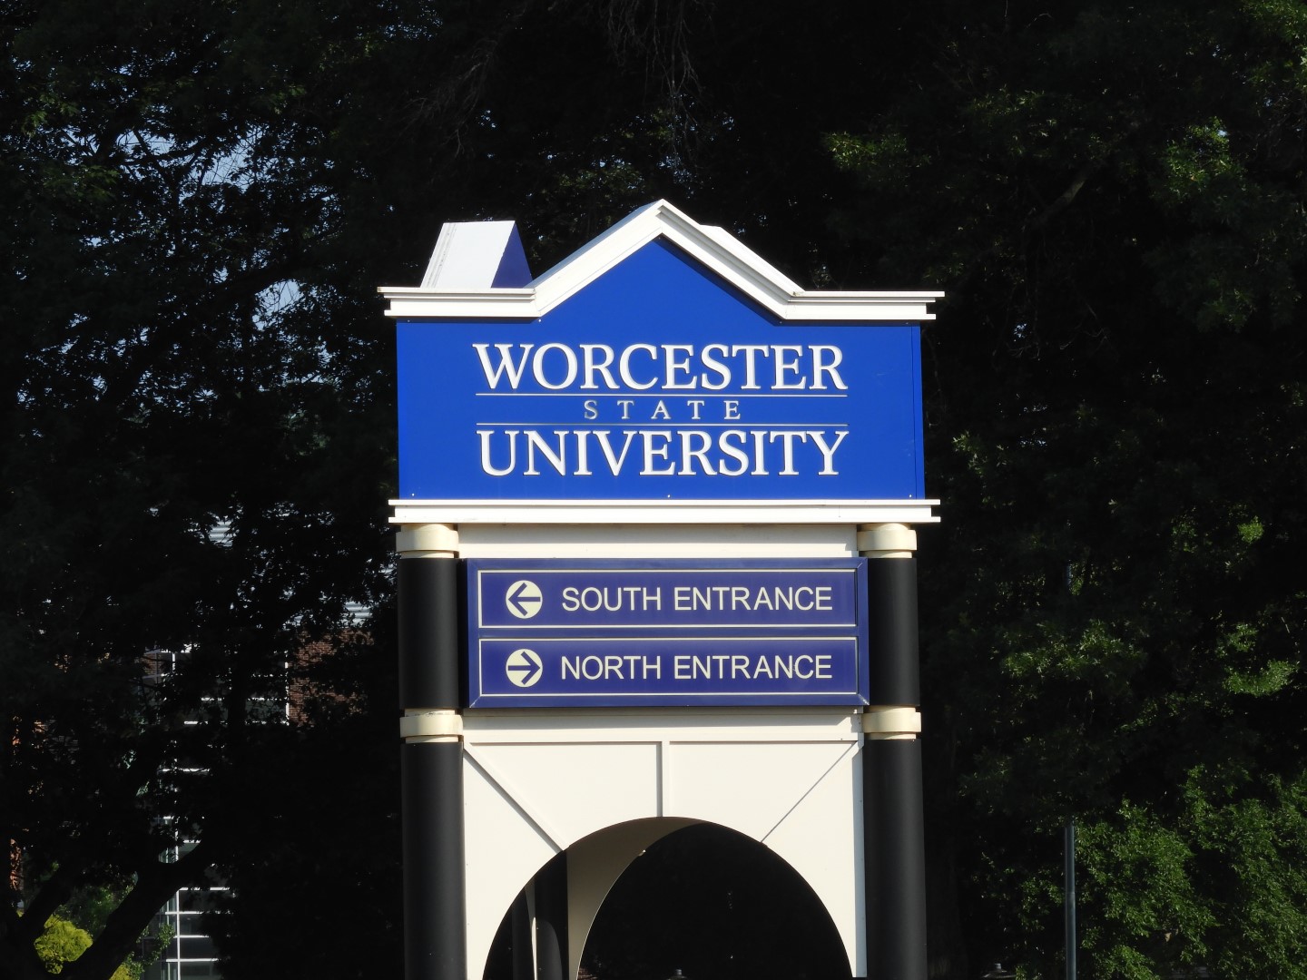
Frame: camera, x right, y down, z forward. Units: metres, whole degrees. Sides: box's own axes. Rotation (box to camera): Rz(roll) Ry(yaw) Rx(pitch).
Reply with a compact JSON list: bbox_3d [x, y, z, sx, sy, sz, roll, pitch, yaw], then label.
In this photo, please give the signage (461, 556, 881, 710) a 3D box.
[{"bbox_3d":[0.053,0.614,35.694,1.785,0.636,0.120,0,-4,-16],"label":"signage"}]

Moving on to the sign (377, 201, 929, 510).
[{"bbox_3d":[-0.001,-0.569,35.941,2.494,1.314,0.350,0,-4,-17],"label":"sign"}]

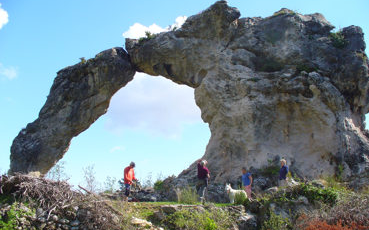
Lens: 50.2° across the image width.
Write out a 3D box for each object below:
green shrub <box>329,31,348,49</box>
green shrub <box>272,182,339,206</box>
[{"bbox_3d":[8.716,-4.217,22.300,1.100,1.000,0.900,0,-11,0],"label":"green shrub"},{"bbox_3d":[4.852,3.148,15.800,2.600,0.950,1.400,0,-11,0],"label":"green shrub"}]

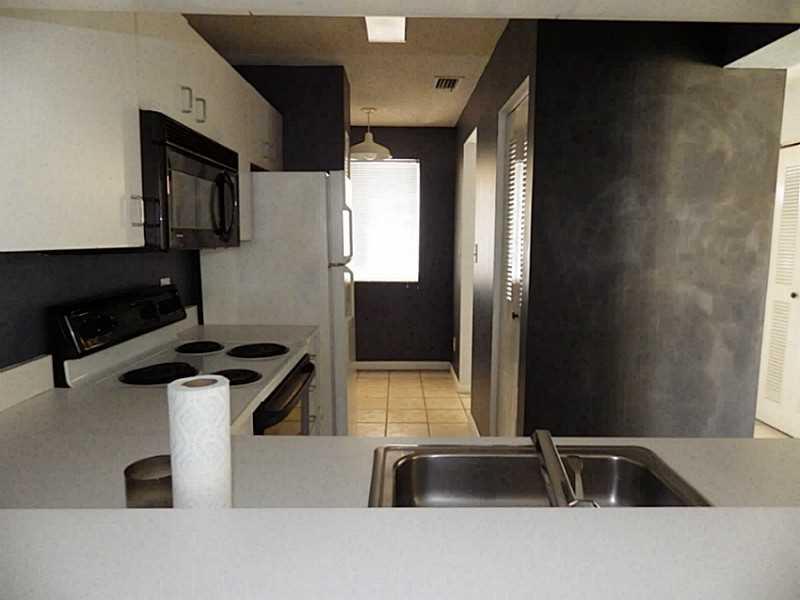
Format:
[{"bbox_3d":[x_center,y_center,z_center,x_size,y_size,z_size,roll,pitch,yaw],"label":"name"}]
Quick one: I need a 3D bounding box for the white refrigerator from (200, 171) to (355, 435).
[{"bbox_3d":[-0.639,0.153,3.013,0.770,1.700,0.700,0,7,0],"label":"white refrigerator"}]

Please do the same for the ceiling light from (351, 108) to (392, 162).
[{"bbox_3d":[-0.264,-1.407,4.270,0.390,0.390,0.390,0,7,0],"label":"ceiling light"}]

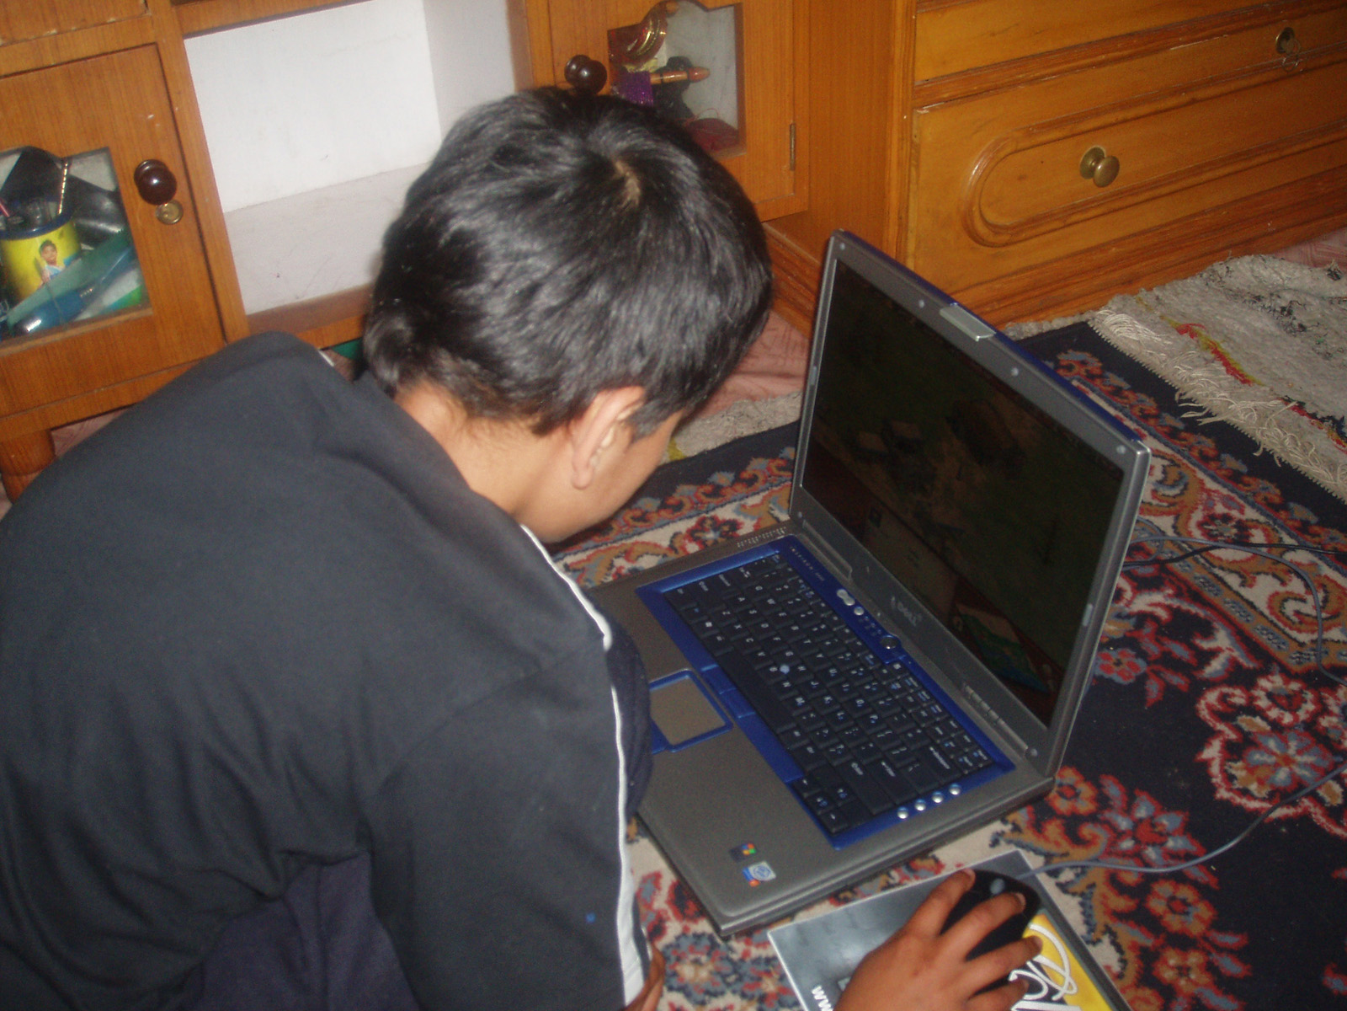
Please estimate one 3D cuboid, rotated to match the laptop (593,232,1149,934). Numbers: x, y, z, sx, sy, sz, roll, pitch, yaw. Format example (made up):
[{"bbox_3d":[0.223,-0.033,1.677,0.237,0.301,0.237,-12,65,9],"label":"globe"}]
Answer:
[{"bbox_3d":[0.080,0.038,0.970,0.311,0.295,0.352,-18,39,-20],"label":"laptop"}]

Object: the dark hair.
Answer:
[{"bbox_3d":[-0.041,-0.112,0.681,0.202,0.182,0.168,17,29,-43],"label":"dark hair"}]

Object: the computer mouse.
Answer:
[{"bbox_3d":[0.194,0.268,0.865,0.061,0.036,0.105,23,44,31],"label":"computer mouse"}]

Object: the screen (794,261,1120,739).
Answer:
[{"bbox_3d":[0.195,-0.019,1.000,0.010,0.208,0.330,-12,37,-24],"label":"screen"}]

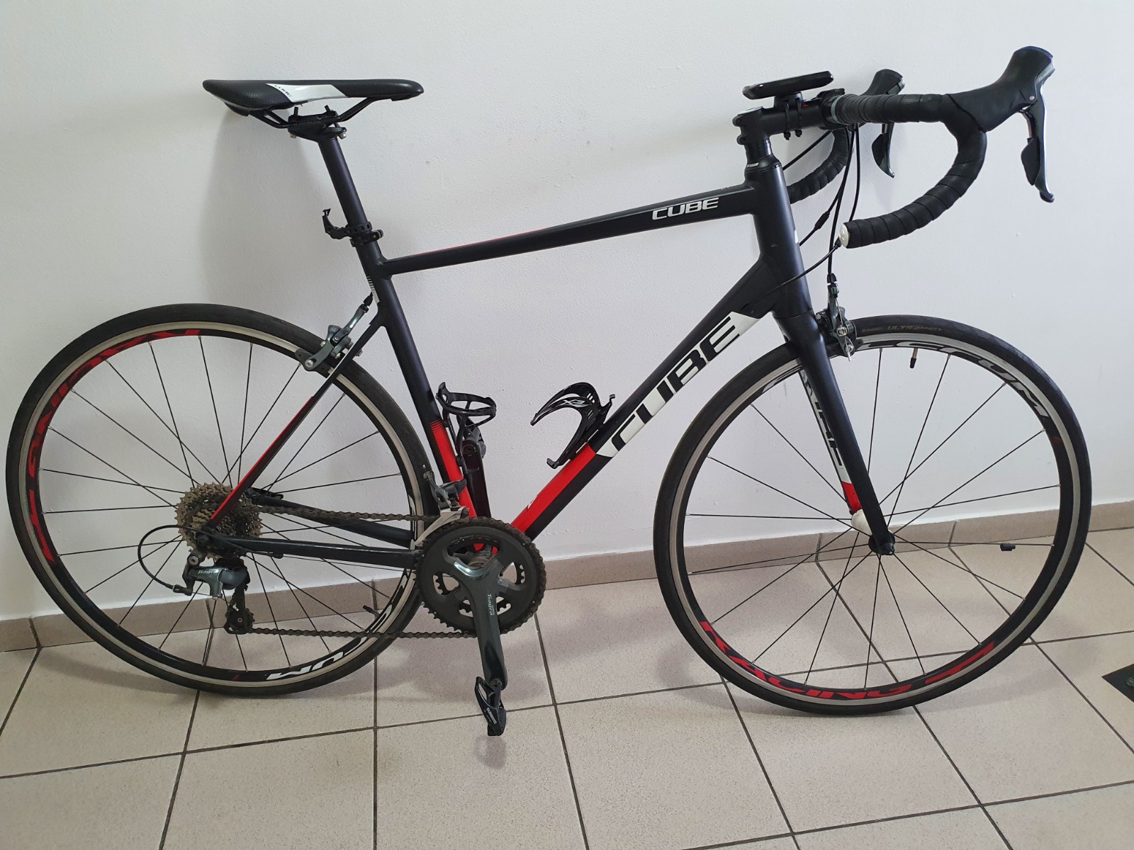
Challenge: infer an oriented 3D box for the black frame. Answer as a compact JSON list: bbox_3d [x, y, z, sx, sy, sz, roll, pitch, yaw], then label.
[{"bbox_3d":[-0.029,-0.091,1.239,1.037,0.710,0.136,1,20,1],"label":"black frame"}]

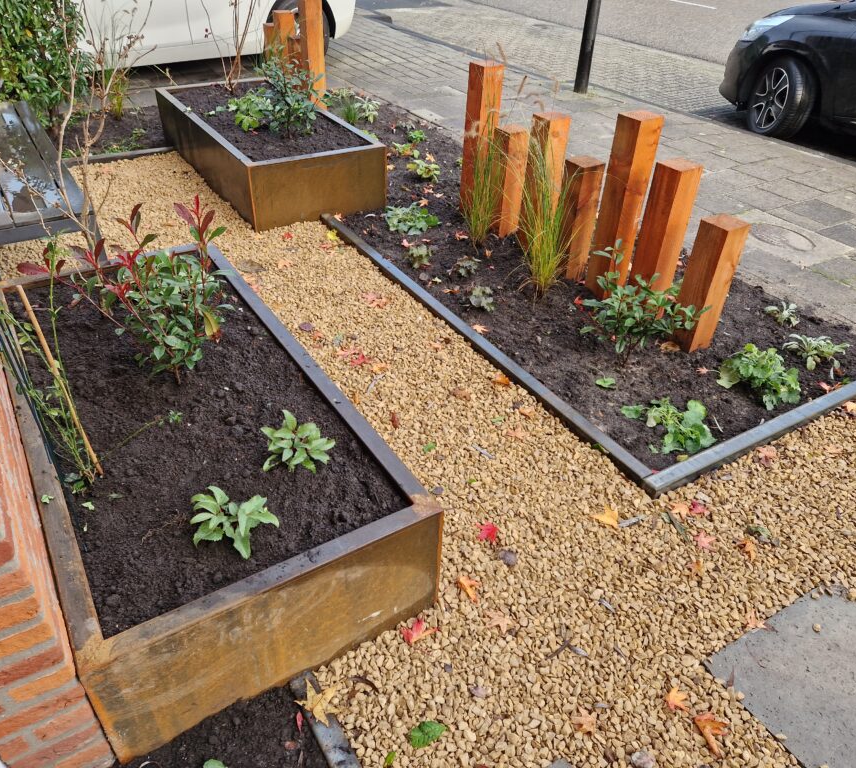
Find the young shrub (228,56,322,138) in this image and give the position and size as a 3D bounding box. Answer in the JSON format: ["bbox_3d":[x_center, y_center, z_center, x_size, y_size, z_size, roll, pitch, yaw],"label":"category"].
[{"bbox_3d":[-0.848,-1.593,3.806,0.510,0.400,0.420,-5,36,-10],"label":"young shrub"}]

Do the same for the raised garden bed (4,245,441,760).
[{"bbox_3d":[-0.727,0.108,2.007,0.757,0.323,1.645,-19,41,-26],"label":"raised garden bed"}]

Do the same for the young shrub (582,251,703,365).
[{"bbox_3d":[0.790,-0.270,2.503,0.440,0.455,0.400,12,37,13],"label":"young shrub"}]

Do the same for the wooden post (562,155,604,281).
[{"bbox_3d":[0.684,-0.750,3.104,0.117,0.520,0.117,-17,40,-25],"label":"wooden post"}]

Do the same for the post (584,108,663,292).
[{"bbox_3d":[0.808,-0.729,2.826,0.120,0.744,0.120,-16,39,-24],"label":"post"}]

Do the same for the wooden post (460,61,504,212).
[{"bbox_3d":[0.280,-1.265,3.555,0.120,0.747,0.120,-18,40,-26],"label":"wooden post"}]

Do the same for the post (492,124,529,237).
[{"bbox_3d":[0.404,-1.020,3.454,0.117,0.529,0.117,-17,40,-25],"label":"post"}]

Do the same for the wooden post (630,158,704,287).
[{"bbox_3d":[0.944,-0.573,2.769,0.117,0.644,0.117,-17,40,-25],"label":"wooden post"}]

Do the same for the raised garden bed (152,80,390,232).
[{"bbox_3d":[-0.989,-1.433,4.061,0.742,0.337,1.727,-18,40,-27],"label":"raised garden bed"}]

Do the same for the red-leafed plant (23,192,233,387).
[{"bbox_3d":[-0.828,-0.259,1.888,0.530,0.480,0.460,-14,38,-21],"label":"red-leafed plant"}]

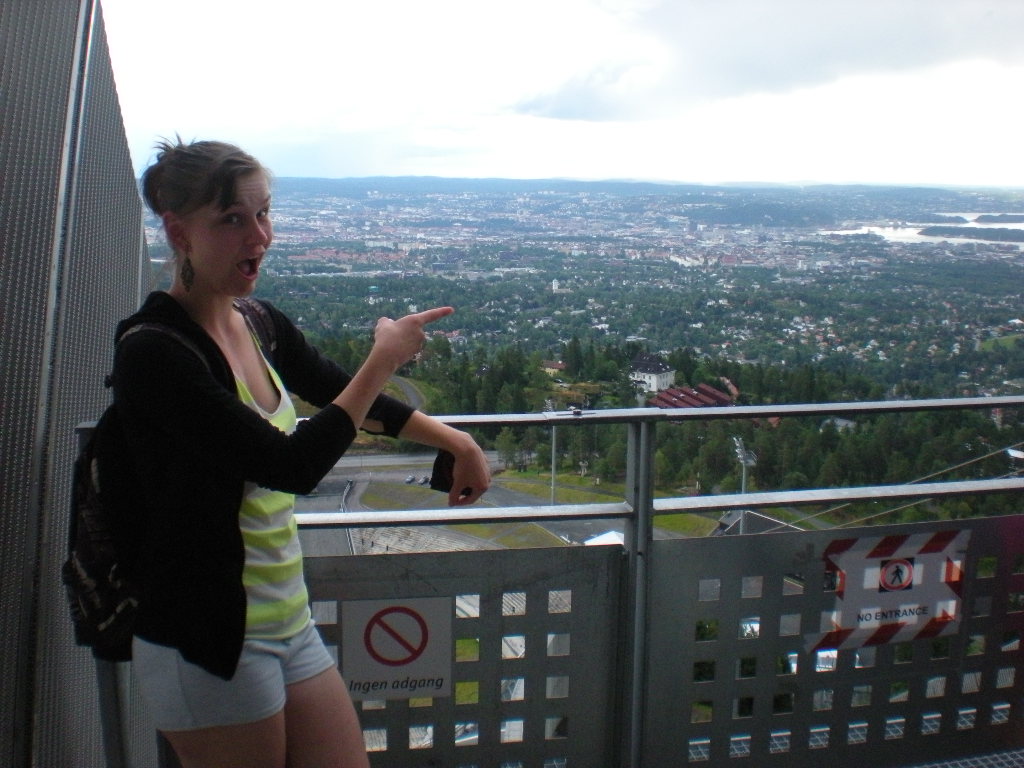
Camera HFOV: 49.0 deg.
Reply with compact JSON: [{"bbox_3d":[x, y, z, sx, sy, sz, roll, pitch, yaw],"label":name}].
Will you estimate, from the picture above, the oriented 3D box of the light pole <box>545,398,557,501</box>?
[{"bbox_3d":[10.419,19.150,299.213,2.100,30.700,2.100,-5,12,-29],"label":"light pole"}]

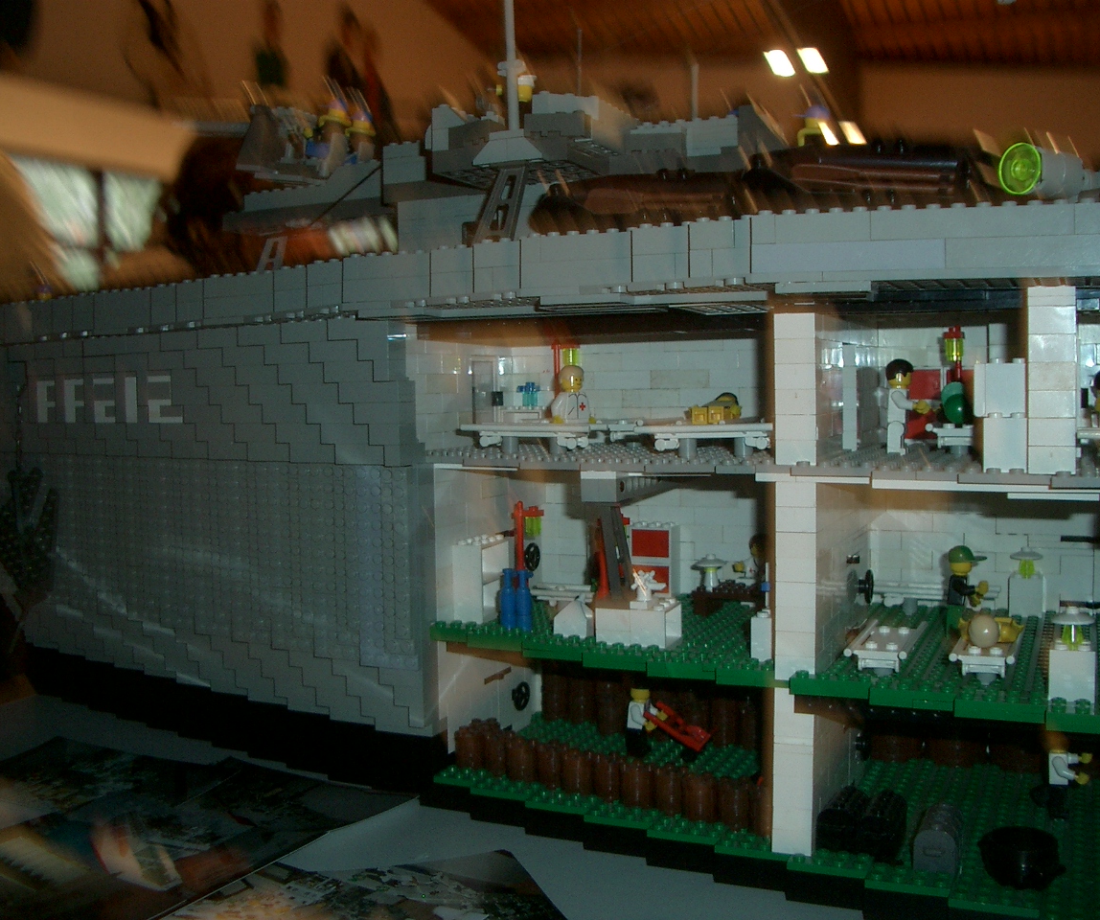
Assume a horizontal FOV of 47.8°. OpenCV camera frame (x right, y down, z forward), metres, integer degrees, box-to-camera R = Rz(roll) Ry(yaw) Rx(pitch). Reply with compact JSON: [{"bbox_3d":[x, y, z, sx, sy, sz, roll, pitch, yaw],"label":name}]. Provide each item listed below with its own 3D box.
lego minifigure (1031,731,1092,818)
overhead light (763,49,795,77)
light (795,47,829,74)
[{"bbox_3d":[0.213,0.131,0.518,0.024,0.040,0.022,1,4,24],"label":"lego minifigure"},{"bbox_3d":[1.666,-2.882,9.000,0.200,0.120,0.250,0,4,19],"label":"overhead light"},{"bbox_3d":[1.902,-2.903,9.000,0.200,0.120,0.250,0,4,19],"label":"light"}]

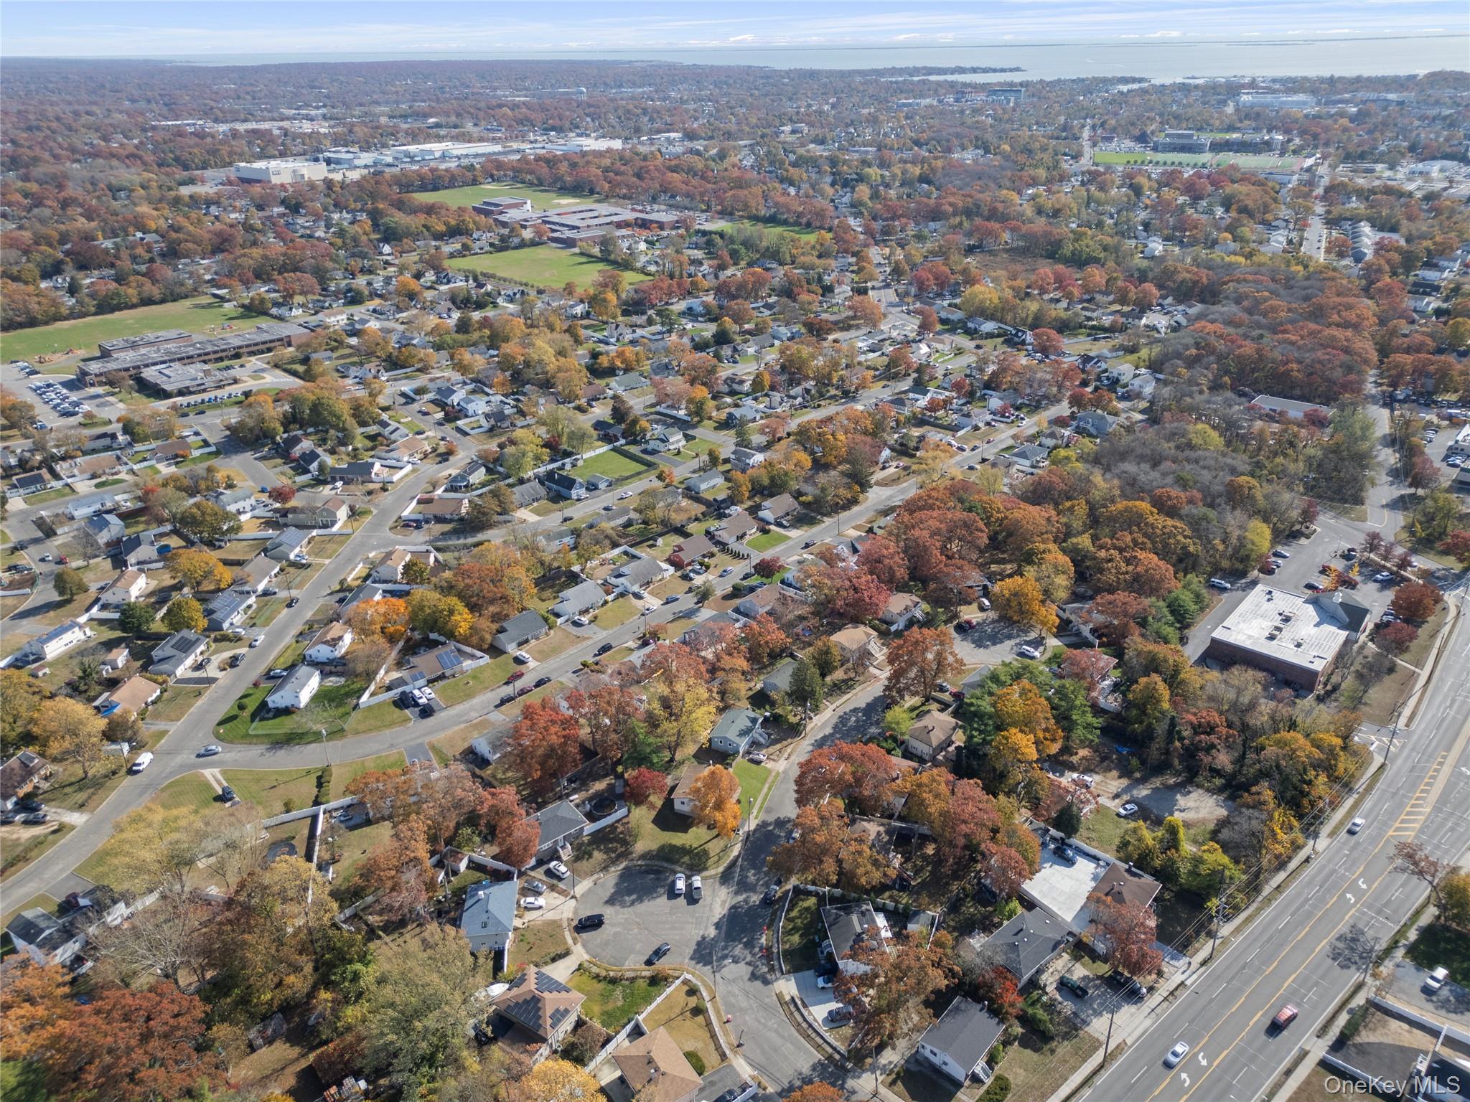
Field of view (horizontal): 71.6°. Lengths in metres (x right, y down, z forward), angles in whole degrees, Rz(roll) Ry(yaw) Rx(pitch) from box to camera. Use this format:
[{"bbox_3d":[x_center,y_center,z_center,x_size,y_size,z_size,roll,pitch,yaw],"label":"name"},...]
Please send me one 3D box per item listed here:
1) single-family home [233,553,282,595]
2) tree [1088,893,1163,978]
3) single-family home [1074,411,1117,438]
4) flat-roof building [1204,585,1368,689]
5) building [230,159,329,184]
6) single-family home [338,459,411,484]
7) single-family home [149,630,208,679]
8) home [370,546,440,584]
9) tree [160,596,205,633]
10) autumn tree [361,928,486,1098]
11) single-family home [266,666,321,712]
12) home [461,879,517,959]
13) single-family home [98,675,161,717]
[{"bbox_3d":[-146.432,6.942,309.351,10.000,4.800,15.000,0,27,2],"label":"single-family home"},{"bbox_3d":[66.910,66.850,175.470,11.600,14.500,11.600,-1,26,0],"label":"tree"},{"bbox_3d":[150.260,-52.840,423.990,13.000,7.500,13.500,16,31,30],"label":"single-family home"},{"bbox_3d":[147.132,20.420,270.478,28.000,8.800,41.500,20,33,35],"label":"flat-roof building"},{"bbox_3d":[-572.150,-477.990,1283.100,99.540,16.340,68.640,21,34,37],"label":"building"},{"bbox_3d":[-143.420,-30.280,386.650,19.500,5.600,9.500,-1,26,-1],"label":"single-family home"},{"bbox_3d":[-150.480,27.850,273.510,10.800,5.100,16.000,2,27,5],"label":"single-family home"},{"bbox_3d":[-106.940,4.130,319.180,8.400,5.600,13.500,2,27,5],"label":"home"},{"bbox_3d":[-153.270,18.080,283.760,11.200,10.800,11.200,-1,26,0],"label":"tree"},{"bbox_3d":[-48.226,71.670,157.794,19.000,22.000,19.000,-1,26,0],"label":"autumn tree"},{"bbox_3d":[-110.750,34.030,256.130,8.200,5.800,11.700,1,26,3],"label":"single-family home"},{"bbox_3d":[-45.620,67.660,190.760,8.710,6.240,12.430,-2,27,-2],"label":"home"},{"bbox_3d":[-151.750,37.420,254.410,11.400,5.100,13.200,2,27,5],"label":"single-family home"}]

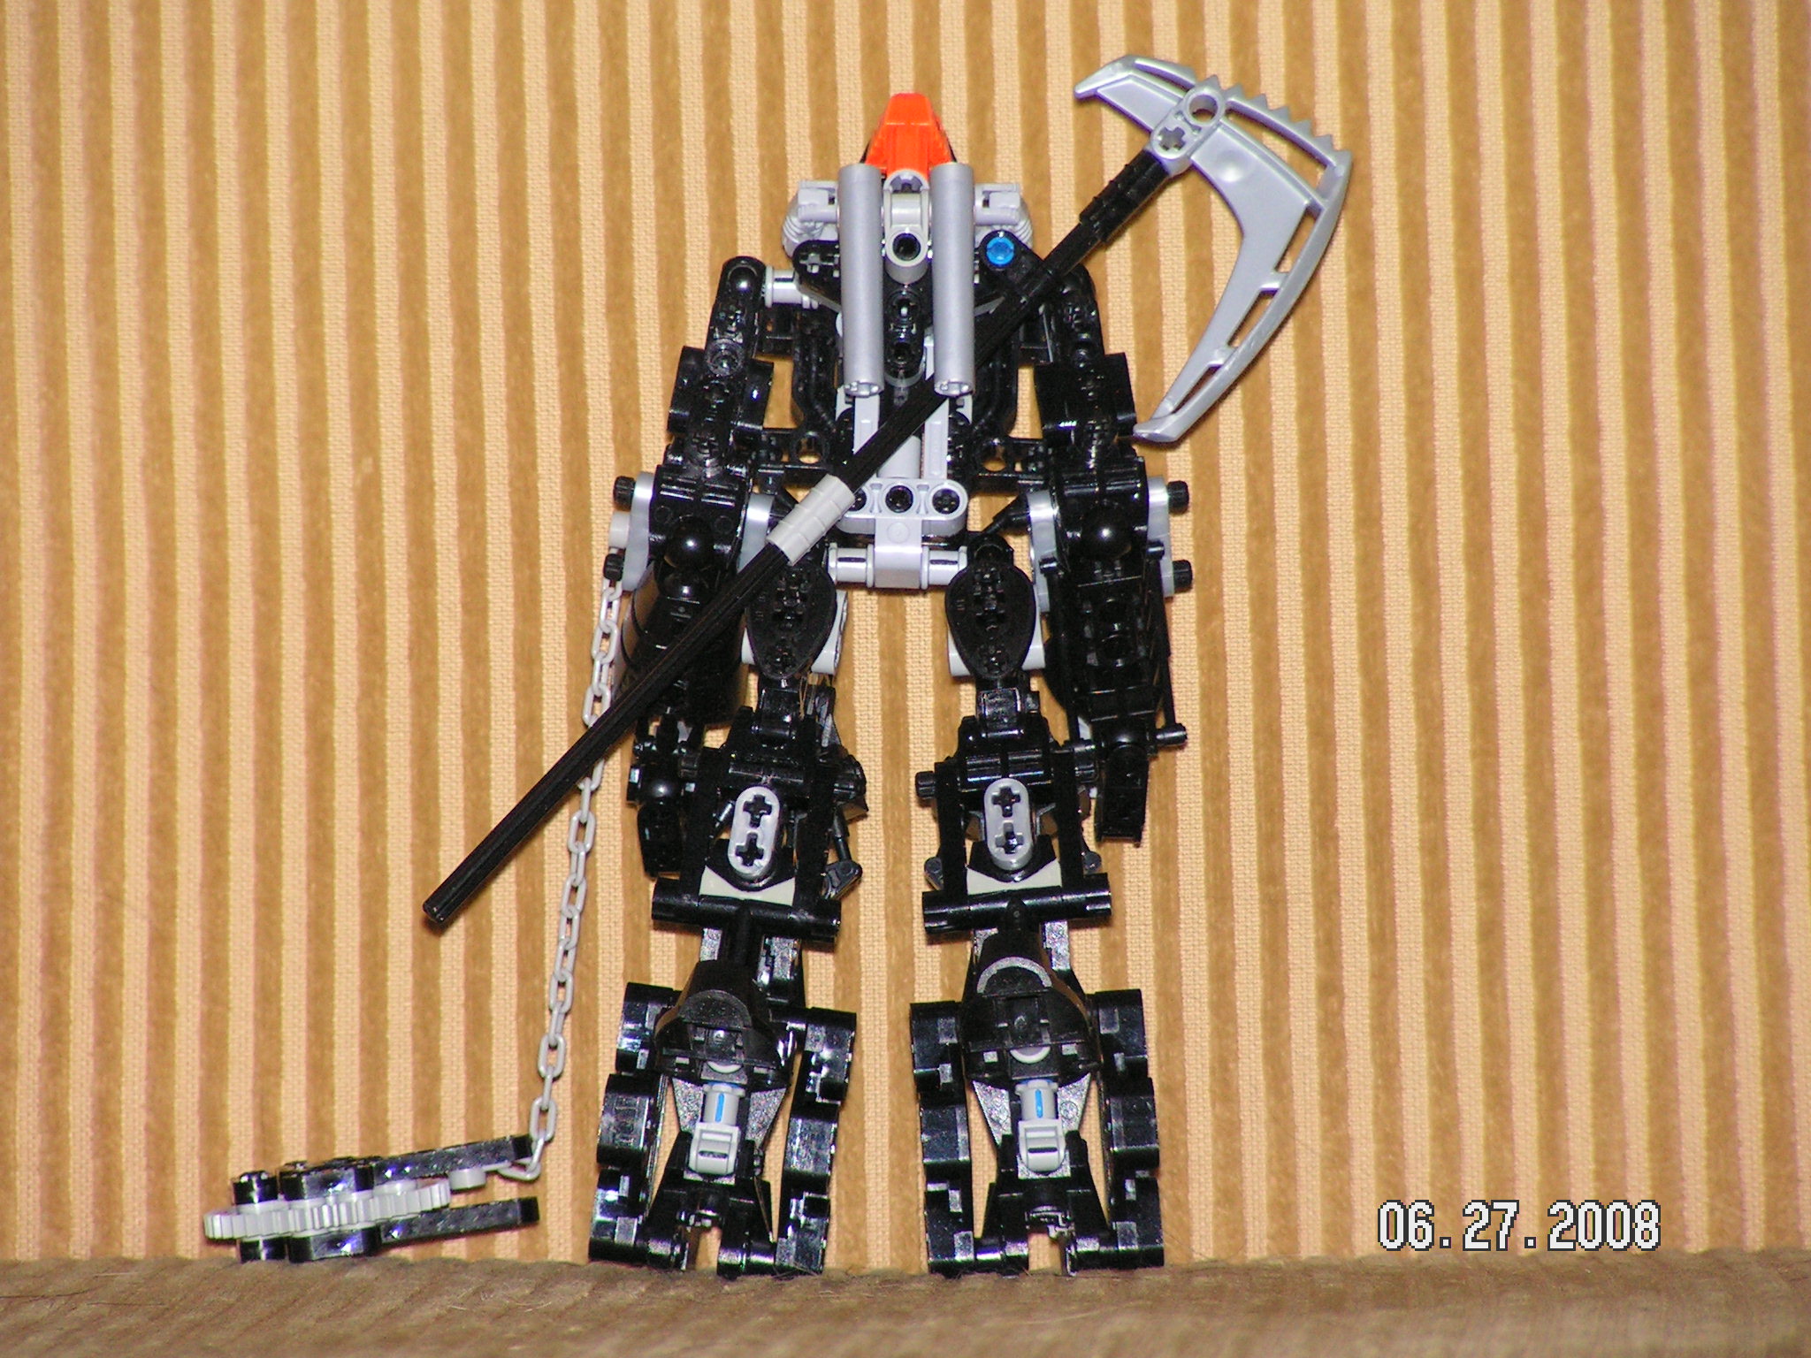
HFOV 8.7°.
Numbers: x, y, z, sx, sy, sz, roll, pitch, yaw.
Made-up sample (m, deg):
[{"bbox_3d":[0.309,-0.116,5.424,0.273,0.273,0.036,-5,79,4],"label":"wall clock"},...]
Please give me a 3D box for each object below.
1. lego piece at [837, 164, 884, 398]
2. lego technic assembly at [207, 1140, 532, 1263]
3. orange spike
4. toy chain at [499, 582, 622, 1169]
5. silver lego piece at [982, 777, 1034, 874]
[{"bbox_3d":[-0.007,-0.068,2.040,0.007,0.040,0.007,-1,-23,0],"label":"lego piece"},{"bbox_3d":[-0.091,0.088,2.020,0.058,0.017,0.030,-9,6,1],"label":"lego technic assembly"},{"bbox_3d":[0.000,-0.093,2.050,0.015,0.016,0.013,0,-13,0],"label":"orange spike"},{"bbox_3d":[-0.059,0.033,2.030,0.011,0.108,0.009,7,-10,1],"label":"toy chain"},{"bbox_3d":[0.017,0.025,2.020,0.007,0.015,0.004,-3,-24,-1],"label":"silver lego piece"}]

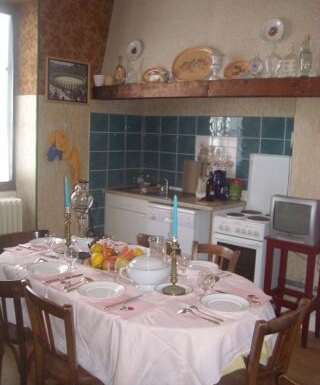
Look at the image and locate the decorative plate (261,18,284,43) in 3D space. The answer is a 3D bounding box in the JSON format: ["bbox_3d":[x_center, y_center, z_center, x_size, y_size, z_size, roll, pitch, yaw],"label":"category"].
[{"bbox_3d":[0.820,-1.190,3.161,0.180,0.185,0.025,9,0,41],"label":"decorative plate"}]

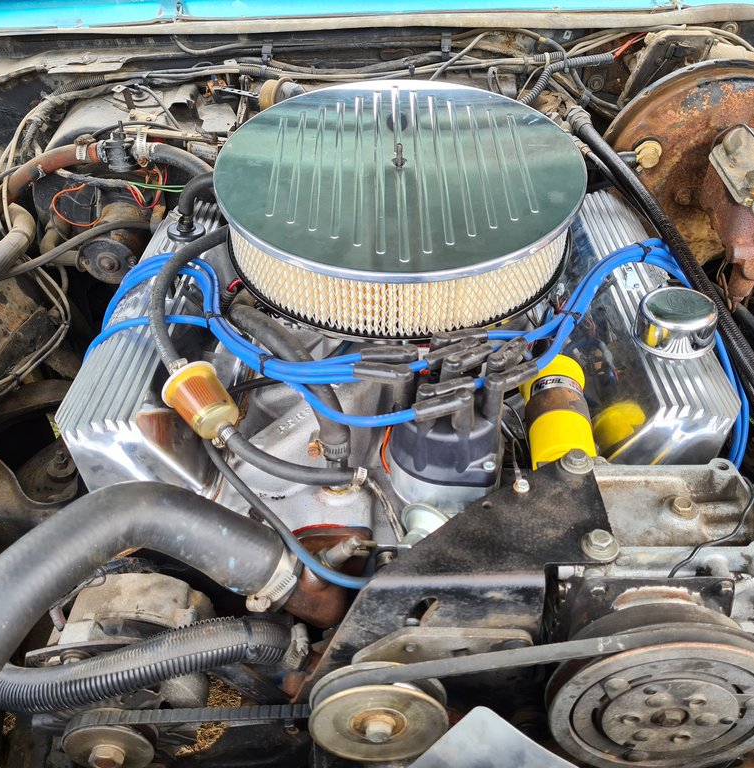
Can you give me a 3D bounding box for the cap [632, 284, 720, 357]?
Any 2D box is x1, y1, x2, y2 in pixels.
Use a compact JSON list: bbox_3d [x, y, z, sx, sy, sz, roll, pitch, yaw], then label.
[{"bbox_3d":[0.296,-0.065,0.757,0.081,0.037,0.081,-6,46,6],"label":"cap"}]

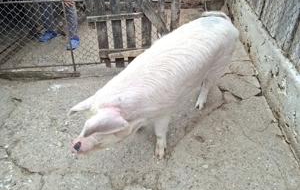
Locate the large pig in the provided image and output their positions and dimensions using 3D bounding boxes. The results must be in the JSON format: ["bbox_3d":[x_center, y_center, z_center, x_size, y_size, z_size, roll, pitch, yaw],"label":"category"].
[{"bbox_3d":[0.107,-0.040,1.900,0.450,0.770,1.530,29,47,31],"label":"large pig"}]

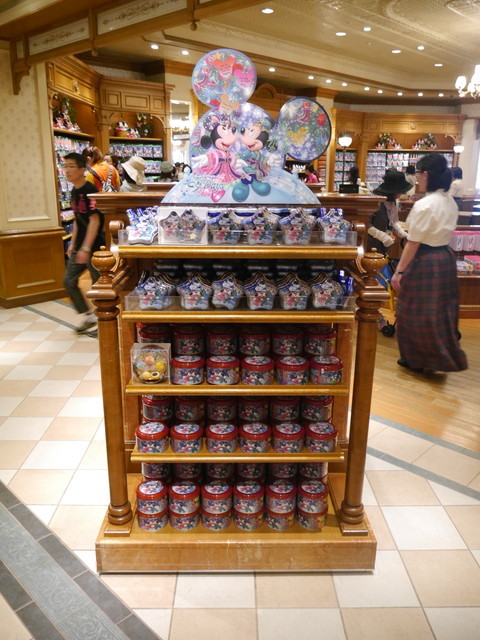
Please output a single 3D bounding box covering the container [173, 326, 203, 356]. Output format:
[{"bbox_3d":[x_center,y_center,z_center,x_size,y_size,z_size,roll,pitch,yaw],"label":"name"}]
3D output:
[{"bbox_3d":[-0.201,0.085,2.078,0.124,0.073,0.124,0,15,0],"label":"container"}]

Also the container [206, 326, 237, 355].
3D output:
[{"bbox_3d":[-0.069,0.085,2.078,0.124,0.073,0.124,0,15,0],"label":"container"}]

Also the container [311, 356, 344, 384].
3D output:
[{"bbox_3d":[0.330,0.190,1.997,0.124,0.081,0.124,0,16,-1],"label":"container"}]

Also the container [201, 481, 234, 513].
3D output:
[{"bbox_3d":[-0.092,0.707,2.073,0.125,0.075,0.125,0,16,-1],"label":"container"}]

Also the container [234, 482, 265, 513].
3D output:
[{"bbox_3d":[0.036,0.703,2.073,0.124,0.081,0.124,1,16,0],"label":"container"}]

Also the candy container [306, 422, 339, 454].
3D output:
[{"bbox_3d":[0.328,0.464,2.069,0.124,0.081,0.124,0,16,-1],"label":"candy container"}]

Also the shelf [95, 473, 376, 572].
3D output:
[{"bbox_3d":[-0.013,0.840,2.213,1.063,0.131,0.500,0,15,0],"label":"shelf"}]

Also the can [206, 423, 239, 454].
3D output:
[{"bbox_3d":[-0.074,0.466,2.059,0.127,0.075,0.127,0,16,0],"label":"can"}]

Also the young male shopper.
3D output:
[{"bbox_3d":[-1.469,-0.692,4.875,0.470,1.670,0.500,15,22,43],"label":"young male shopper"}]

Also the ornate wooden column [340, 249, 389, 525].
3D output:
[{"bbox_3d":[0.452,0.287,1.919,0.101,1.113,0.101,0,16,-1],"label":"ornate wooden column"}]

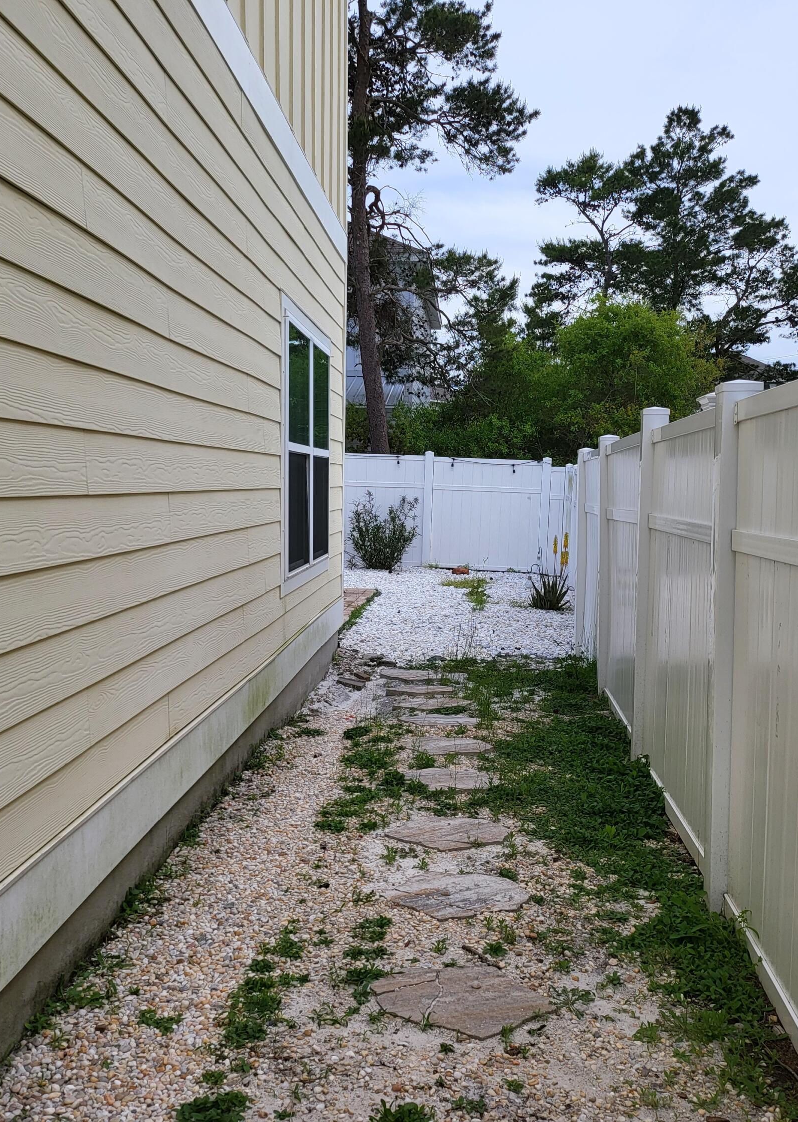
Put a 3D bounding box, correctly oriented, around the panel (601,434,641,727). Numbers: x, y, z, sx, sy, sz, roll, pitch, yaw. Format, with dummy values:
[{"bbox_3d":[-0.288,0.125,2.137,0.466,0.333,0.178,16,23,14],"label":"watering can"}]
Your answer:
[{"bbox_3d":[1.455,0.107,6.705,0.120,1.860,1.950,1,4,5],"label":"panel"}]

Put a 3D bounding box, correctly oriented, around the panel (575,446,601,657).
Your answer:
[{"bbox_3d":[1.628,-0.036,8.636,0.120,1.860,1.950,1,4,5],"label":"panel"}]

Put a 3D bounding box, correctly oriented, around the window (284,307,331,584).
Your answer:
[{"bbox_3d":[-0.613,-0.705,6.747,0.100,1.550,1.780,1,4,4],"label":"window"}]

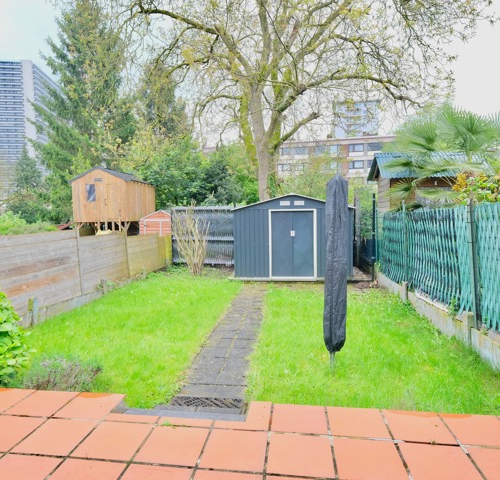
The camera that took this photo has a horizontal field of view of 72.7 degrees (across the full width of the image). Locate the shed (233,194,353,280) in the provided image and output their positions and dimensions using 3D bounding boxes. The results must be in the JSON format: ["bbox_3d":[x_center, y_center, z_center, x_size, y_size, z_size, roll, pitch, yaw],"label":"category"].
[{"bbox_3d":[1.141,-0.118,8.791,2.800,1.970,1.900,0,3,7],"label":"shed"}]

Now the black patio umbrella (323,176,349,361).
[{"bbox_3d":[0.845,0.291,3.360,0.240,1.860,0.240,0,3,7],"label":"black patio umbrella"}]

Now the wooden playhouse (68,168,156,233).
[{"bbox_3d":[-6.674,-1.690,17.285,2.800,3.500,3.500,0,3,7],"label":"wooden playhouse"}]

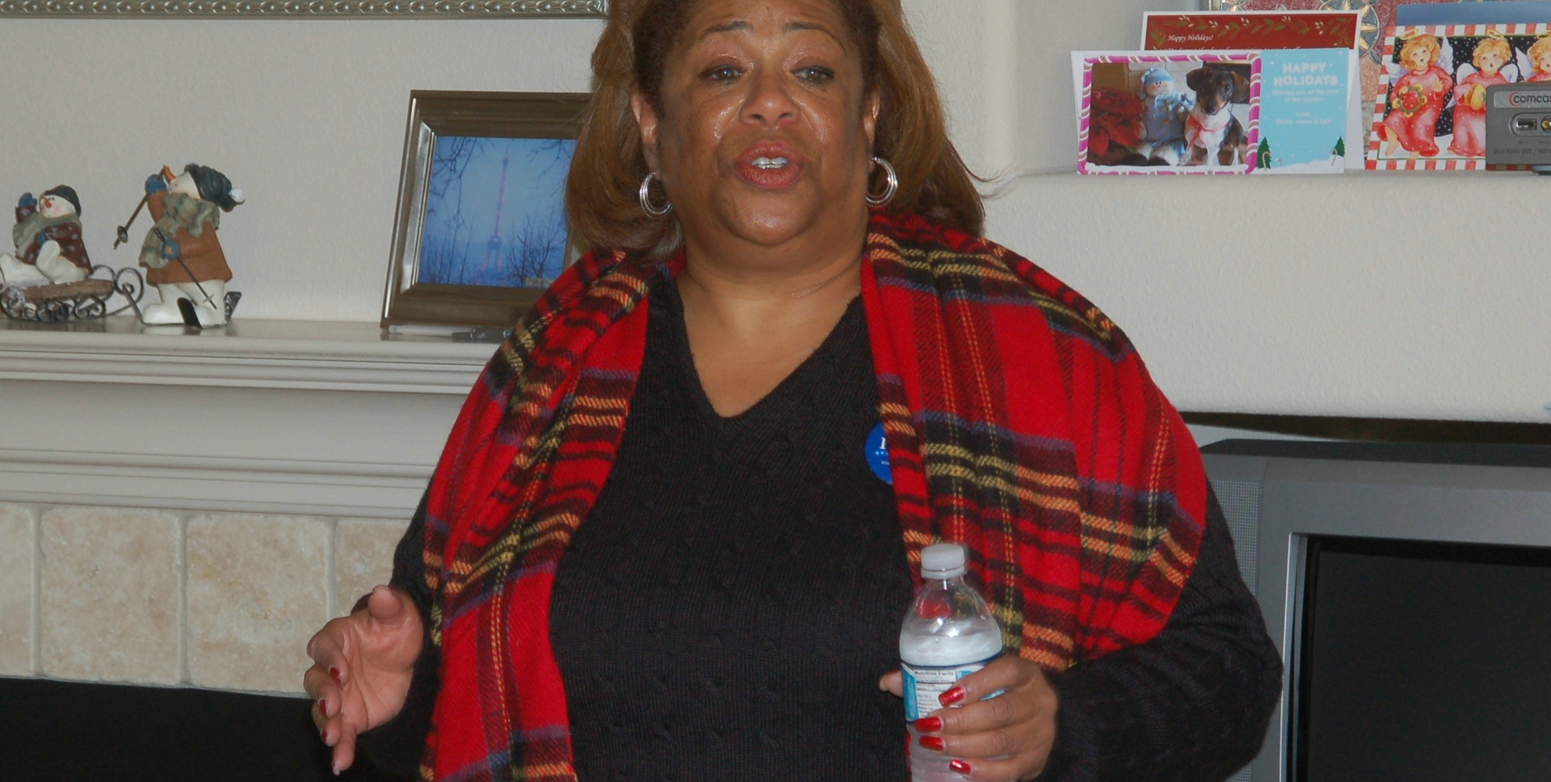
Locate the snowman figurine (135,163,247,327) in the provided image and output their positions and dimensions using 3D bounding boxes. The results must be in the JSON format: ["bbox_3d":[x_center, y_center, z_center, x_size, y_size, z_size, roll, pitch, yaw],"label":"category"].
[{"bbox_3d":[-0.517,-0.127,4.430,0.098,0.142,0.075,-2,5,-28],"label":"snowman figurine"}]

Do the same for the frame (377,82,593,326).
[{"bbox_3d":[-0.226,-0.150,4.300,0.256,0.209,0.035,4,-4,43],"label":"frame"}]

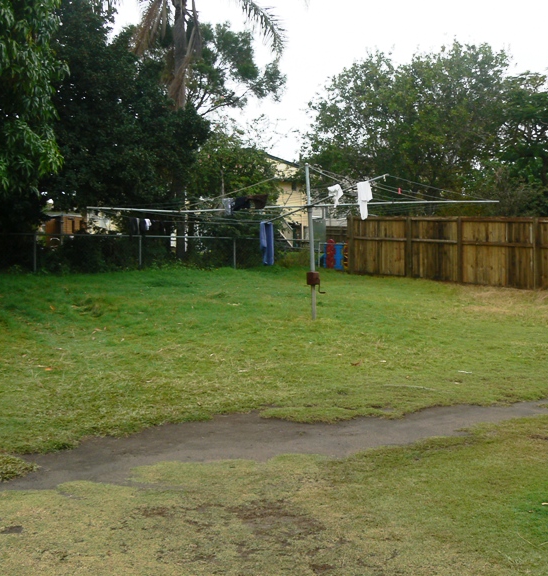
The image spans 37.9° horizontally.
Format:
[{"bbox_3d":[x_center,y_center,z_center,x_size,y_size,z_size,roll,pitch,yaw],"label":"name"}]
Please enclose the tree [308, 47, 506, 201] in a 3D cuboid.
[{"bbox_3d":[5.500,-5.650,33.000,8.500,9.000,7.800,0,1,0],"label":"tree"}]

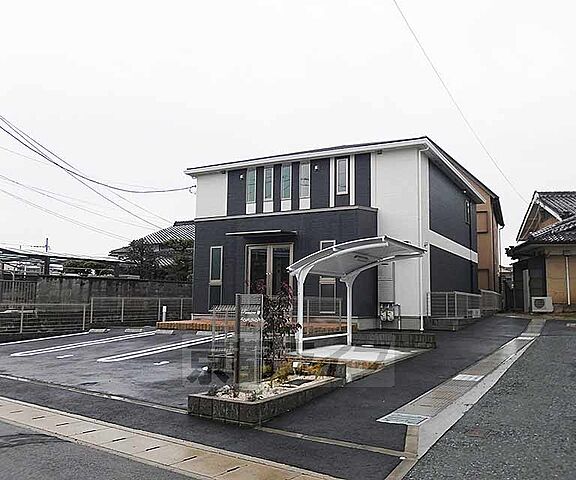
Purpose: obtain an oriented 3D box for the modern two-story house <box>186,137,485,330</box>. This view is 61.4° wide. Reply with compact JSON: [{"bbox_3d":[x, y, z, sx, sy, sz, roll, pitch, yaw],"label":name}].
[{"bbox_3d":[2.940,0.411,22.074,9.806,6.500,11.566,-3,-8,30],"label":"modern two-story house"}]

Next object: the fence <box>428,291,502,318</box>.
[{"bbox_3d":[7.964,2.708,20.875,0.950,1.000,12.000,-3,-8,30],"label":"fence"}]

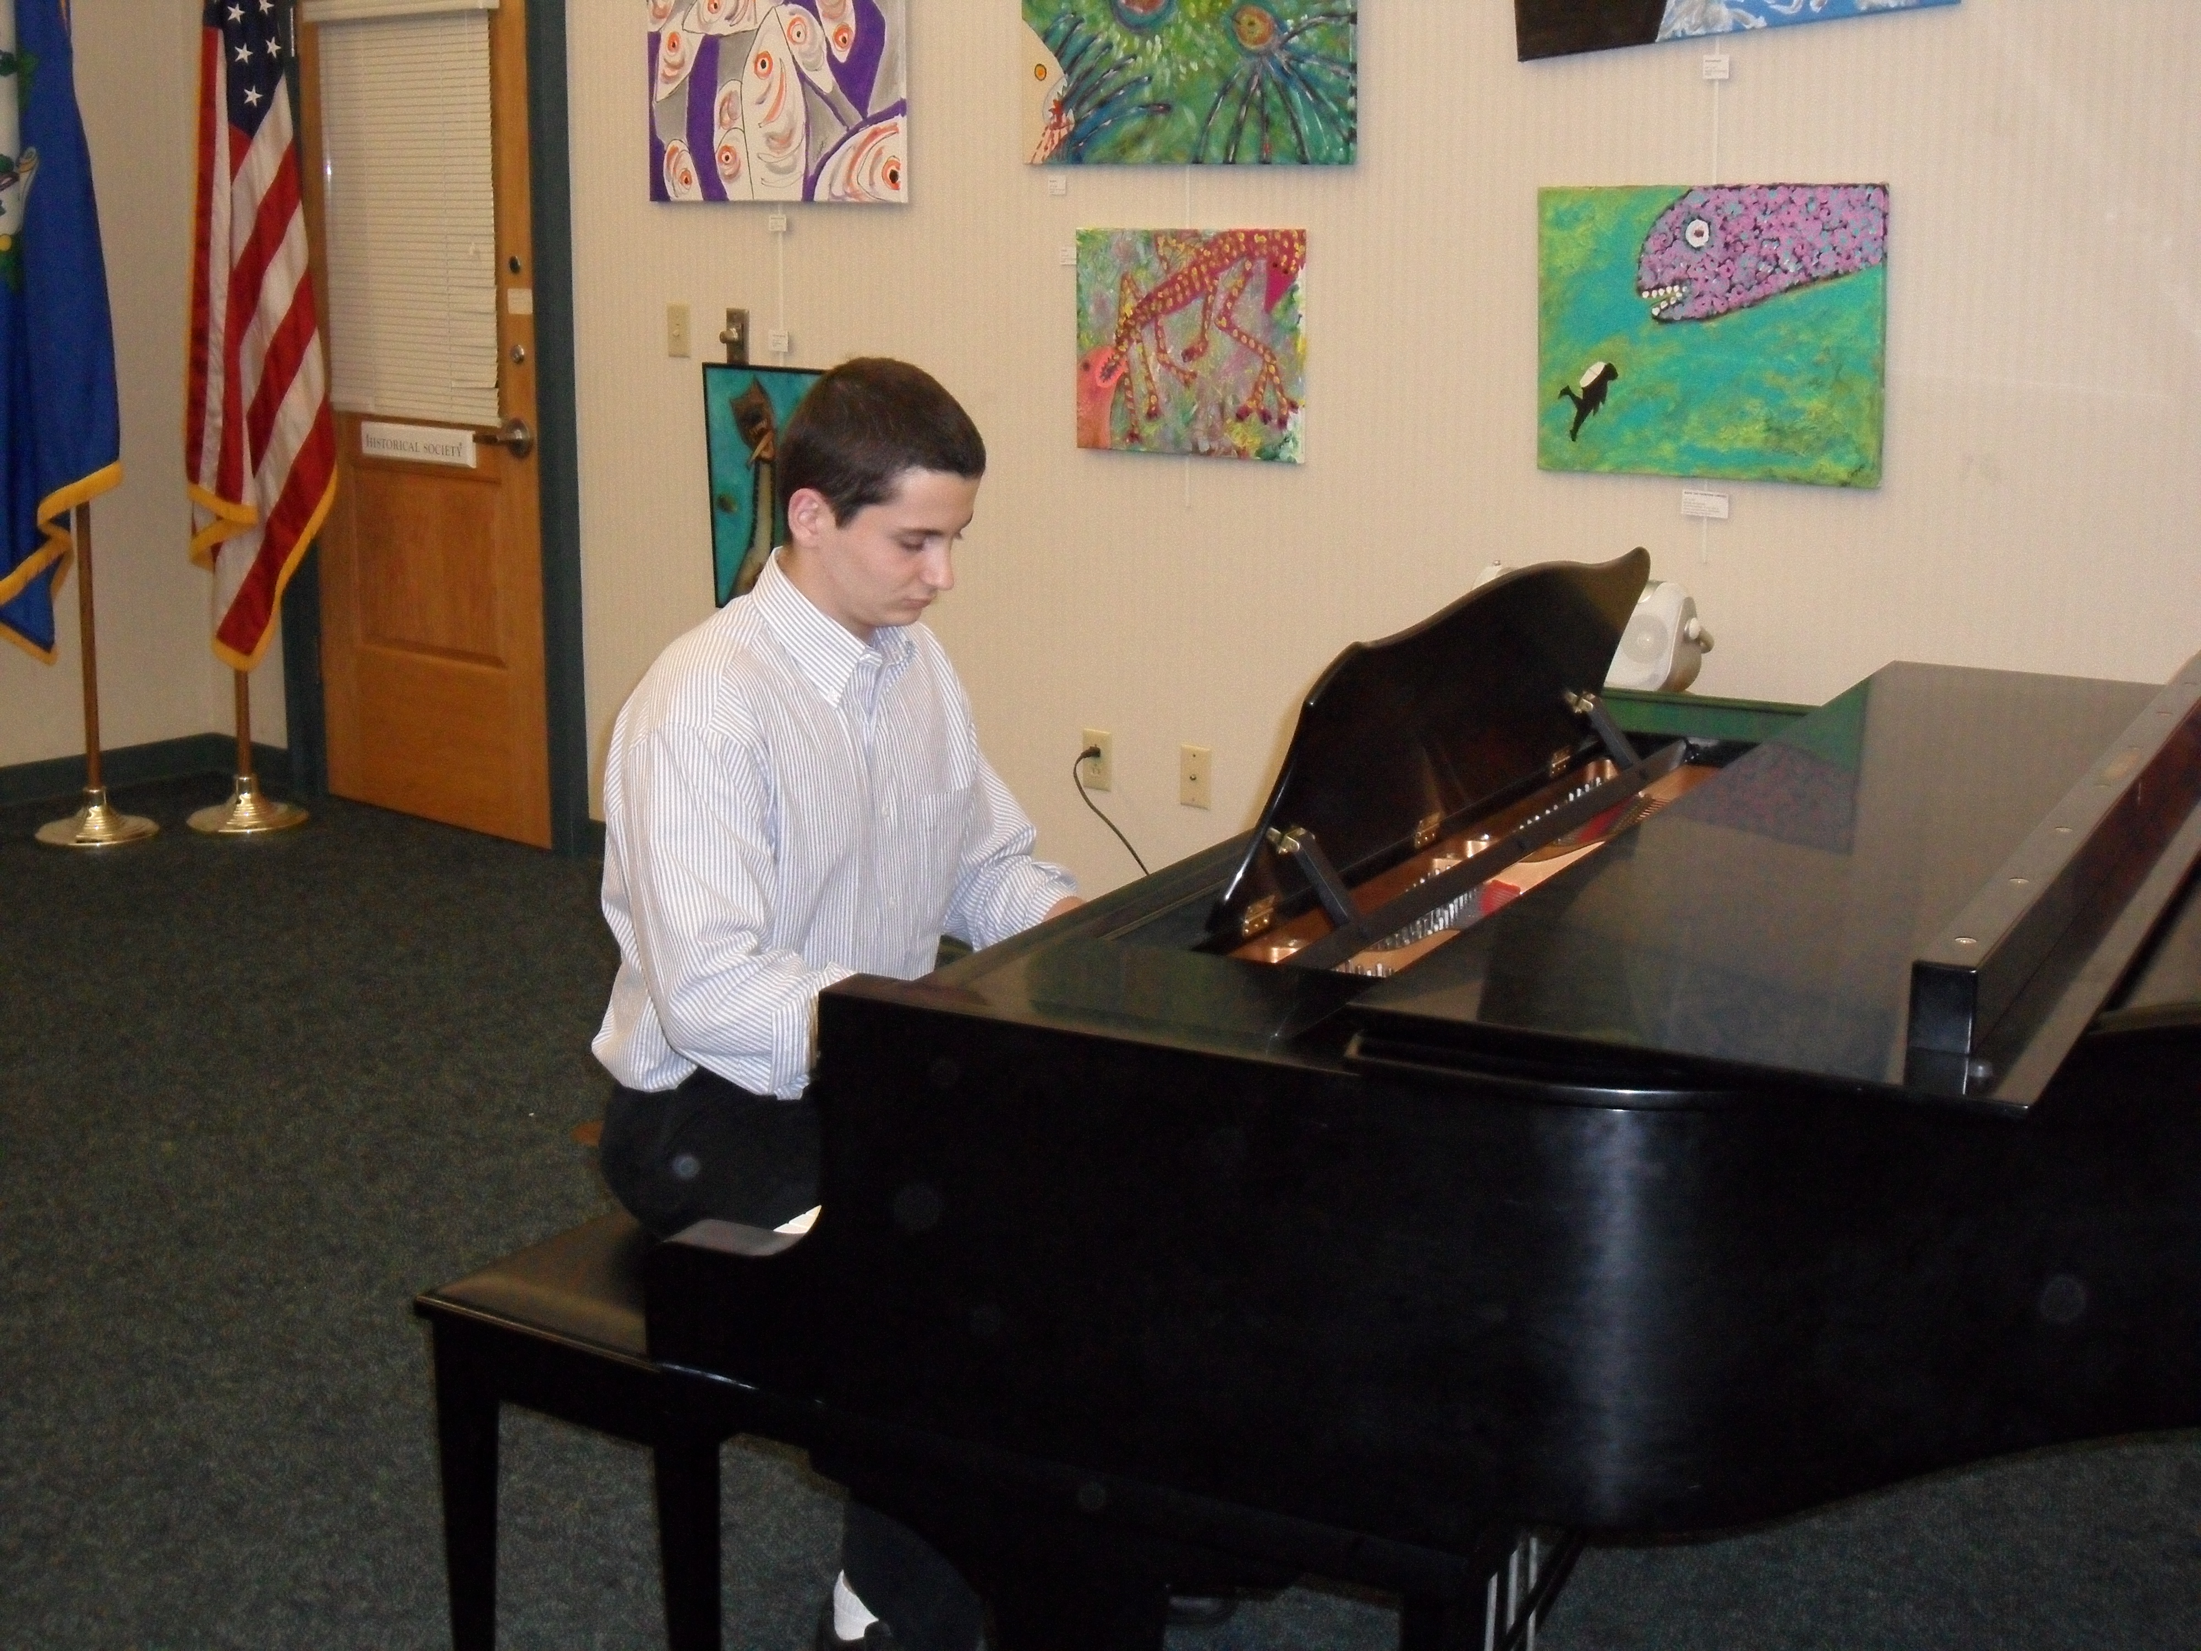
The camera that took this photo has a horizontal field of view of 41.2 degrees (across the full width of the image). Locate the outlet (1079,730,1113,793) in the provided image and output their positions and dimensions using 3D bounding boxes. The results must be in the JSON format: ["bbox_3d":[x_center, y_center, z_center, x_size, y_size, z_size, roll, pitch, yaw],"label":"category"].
[{"bbox_3d":[-0.005,-0.124,5.585,0.071,0.115,0.010,11,16,41],"label":"outlet"}]

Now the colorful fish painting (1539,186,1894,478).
[{"bbox_3d":[0.942,-0.768,4.562,0.608,0.455,0.025,11,16,41],"label":"colorful fish painting"}]

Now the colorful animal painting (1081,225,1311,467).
[{"bbox_3d":[0.158,-0.867,5.262,0.513,0.406,0.030,11,16,41],"label":"colorful animal painting"}]

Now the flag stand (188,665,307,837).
[{"bbox_3d":[-2.095,-0.204,7.154,0.298,0.390,0.298,11,16,41],"label":"flag stand"}]

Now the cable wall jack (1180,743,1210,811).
[{"bbox_3d":[0.177,-0.090,5.425,0.070,0.115,0.010,11,16,41],"label":"cable wall jack"}]

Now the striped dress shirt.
[{"bbox_3d":[-0.235,0.008,2.800,0.430,0.570,0.570,7,14,29],"label":"striped dress shirt"}]

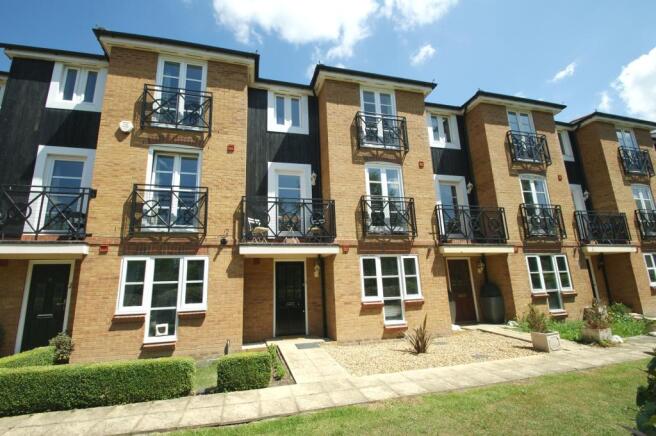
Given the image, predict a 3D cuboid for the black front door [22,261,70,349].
[{"bbox_3d":[-6.343,2.056,6.145,0.790,1.990,0.060,1,-12,-14],"label":"black front door"}]

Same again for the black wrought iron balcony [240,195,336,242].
[{"bbox_3d":[-0.962,0.066,6.892,2.354,1.143,0.220,1,-12,-14],"label":"black wrought iron balcony"}]

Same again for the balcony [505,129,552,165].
[{"bbox_3d":[6.933,-2.391,9.420,1.540,1.104,0.180,1,-12,-14],"label":"balcony"}]

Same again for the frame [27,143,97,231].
[{"bbox_3d":[-6.463,-0.670,6.719,1.290,2.251,0.140,1,-12,-14],"label":"frame"}]

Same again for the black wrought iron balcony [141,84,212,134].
[{"bbox_3d":[-3.685,-2.649,6.768,1.533,1.143,0.180,1,-12,-14],"label":"black wrought iron balcony"}]

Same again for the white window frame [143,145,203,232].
[{"bbox_3d":[-3.692,-0.727,6.565,1.196,2.131,0.140,1,-12,-14],"label":"white window frame"}]

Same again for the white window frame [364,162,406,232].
[{"bbox_3d":[1.667,-0.576,7.911,1.196,2.131,0.140,1,-12,-14],"label":"white window frame"}]

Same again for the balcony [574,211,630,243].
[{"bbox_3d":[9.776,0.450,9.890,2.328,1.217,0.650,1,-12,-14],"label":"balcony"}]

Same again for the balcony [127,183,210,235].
[{"bbox_3d":[-3.606,-0.180,6.270,1.543,1.143,0.180,1,-12,-14],"label":"balcony"}]

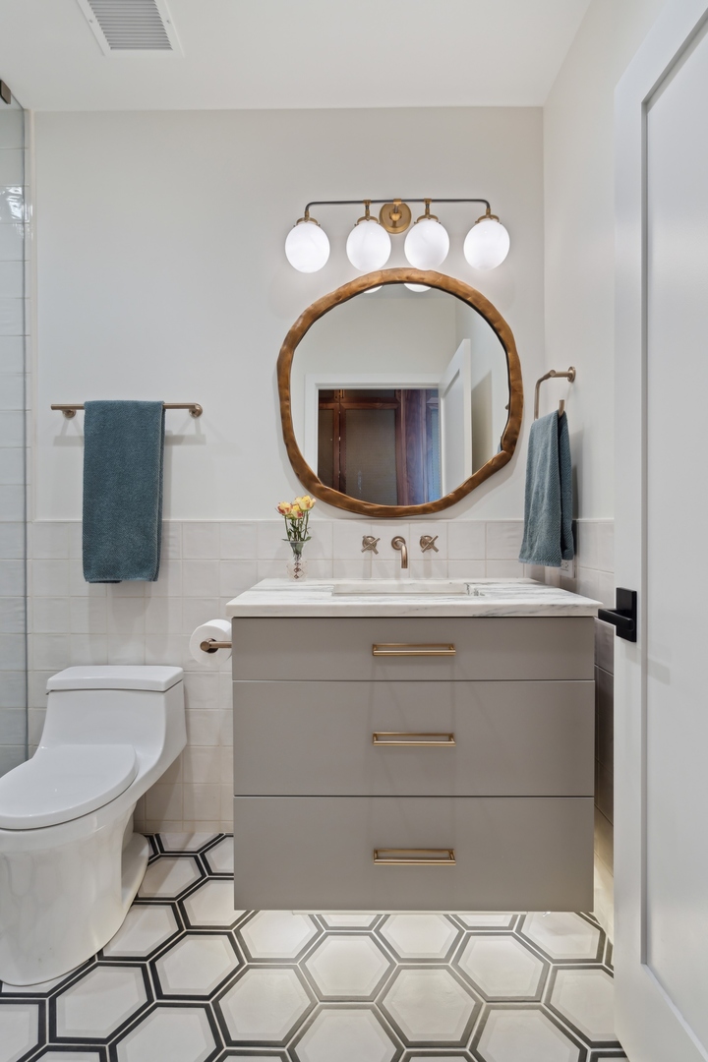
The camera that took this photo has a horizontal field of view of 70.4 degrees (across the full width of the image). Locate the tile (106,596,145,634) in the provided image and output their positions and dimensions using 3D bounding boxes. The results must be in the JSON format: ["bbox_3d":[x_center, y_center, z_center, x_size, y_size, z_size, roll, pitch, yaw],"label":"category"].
[{"bbox_3d":[-0.773,0.288,1.707,0.126,0.125,0.010,0,1,1],"label":"tile"}]

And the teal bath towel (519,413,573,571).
[{"bbox_3d":[0.580,-0.124,1.535,0.085,0.450,0.235,0,1,0],"label":"teal bath towel"}]

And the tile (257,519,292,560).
[{"bbox_3d":[-0.280,0.035,1.798,0.132,0.132,0.010,0,1,0],"label":"tile"}]

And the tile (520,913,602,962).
[{"bbox_3d":[0.548,1.066,1.326,0.210,0.010,0.178,0,0,0],"label":"tile"}]

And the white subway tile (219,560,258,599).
[{"bbox_3d":[-0.405,0.169,1.761,0.130,0.130,0.010,0,0,0],"label":"white subway tile"}]

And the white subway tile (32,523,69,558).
[{"bbox_3d":[-1.030,0.034,1.706,0.126,0.125,0.010,0,1,1],"label":"white subway tile"}]

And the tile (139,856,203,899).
[{"bbox_3d":[-0.559,1.047,1.510,0.218,0.010,0.184,0,1,0],"label":"tile"}]

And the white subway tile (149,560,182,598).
[{"bbox_3d":[-0.653,0.162,1.725,0.128,0.128,0.010,0,1,0],"label":"white subway tile"}]

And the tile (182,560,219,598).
[{"bbox_3d":[-0.547,0.170,1.802,0.132,0.132,0.010,0,1,0],"label":"tile"}]

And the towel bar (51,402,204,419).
[{"bbox_3d":[-0.742,-0.399,1.652,0.477,0.046,0.077,0,1,1],"label":"towel bar"}]

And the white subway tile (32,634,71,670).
[{"bbox_3d":[-1.087,0.438,1.813,0.132,0.132,0.010,0,1,0],"label":"white subway tile"}]

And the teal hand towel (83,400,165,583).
[{"bbox_3d":[-0.756,-0.130,1.652,0.248,0.597,0.055,0,1,0],"label":"teal hand towel"}]

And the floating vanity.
[{"bbox_3d":[0.148,0.538,1.467,0.890,0.733,0.570,0,0,0],"label":"floating vanity"}]

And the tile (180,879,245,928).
[{"bbox_3d":[-0.403,1.109,1.494,0.250,0.010,0.212,0,1,0],"label":"tile"}]

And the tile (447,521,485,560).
[{"bbox_3d":[0.387,0.035,1.715,0.128,0.128,0.010,0,1,0],"label":"tile"}]

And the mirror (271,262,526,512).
[{"bbox_3d":[0.160,-0.476,1.731,0.845,0.855,0.045,0,0,0],"label":"mirror"}]

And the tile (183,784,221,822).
[{"bbox_3d":[-0.516,0.924,1.714,0.126,0.125,0.010,0,1,1],"label":"tile"}]

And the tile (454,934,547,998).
[{"bbox_3d":[0.355,1.054,1.211,0.218,0.010,0.184,0,1,0],"label":"tile"}]

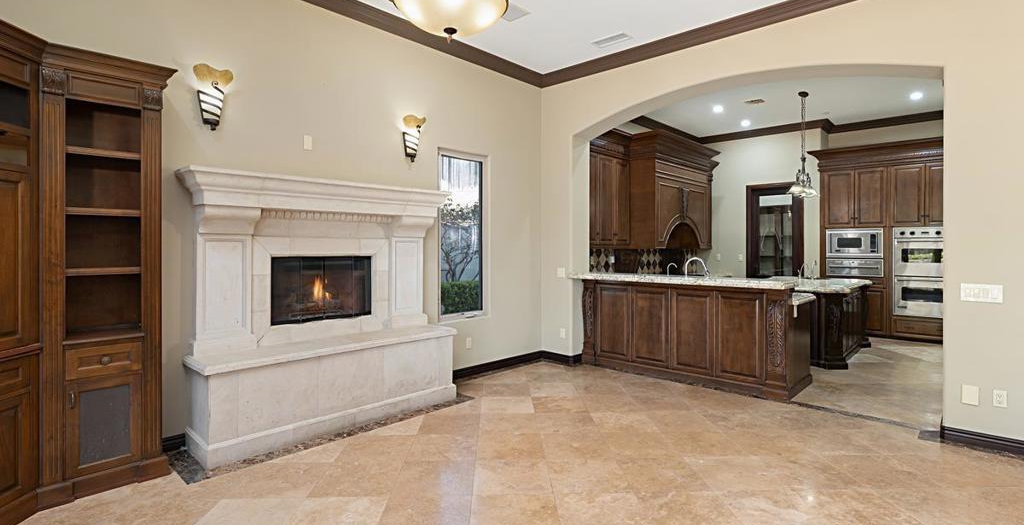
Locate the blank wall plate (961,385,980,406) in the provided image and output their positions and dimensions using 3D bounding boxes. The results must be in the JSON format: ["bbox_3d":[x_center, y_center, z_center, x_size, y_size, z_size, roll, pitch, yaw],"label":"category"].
[{"bbox_3d":[3.223,0.935,3.400,0.089,0.133,0.010,1,1,43],"label":"blank wall plate"}]

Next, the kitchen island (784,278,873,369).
[{"bbox_3d":[4.016,0.738,6.648,1.320,0.925,2.200,2,2,43],"label":"kitchen island"}]

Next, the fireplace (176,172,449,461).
[{"bbox_3d":[-1.367,0.327,3.872,0.470,1.900,2.080,2,2,43],"label":"fireplace"}]

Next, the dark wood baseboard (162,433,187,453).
[{"bbox_3d":[-2.318,1.231,3.285,0.025,0.125,0.175,2,2,43],"label":"dark wood baseboard"}]

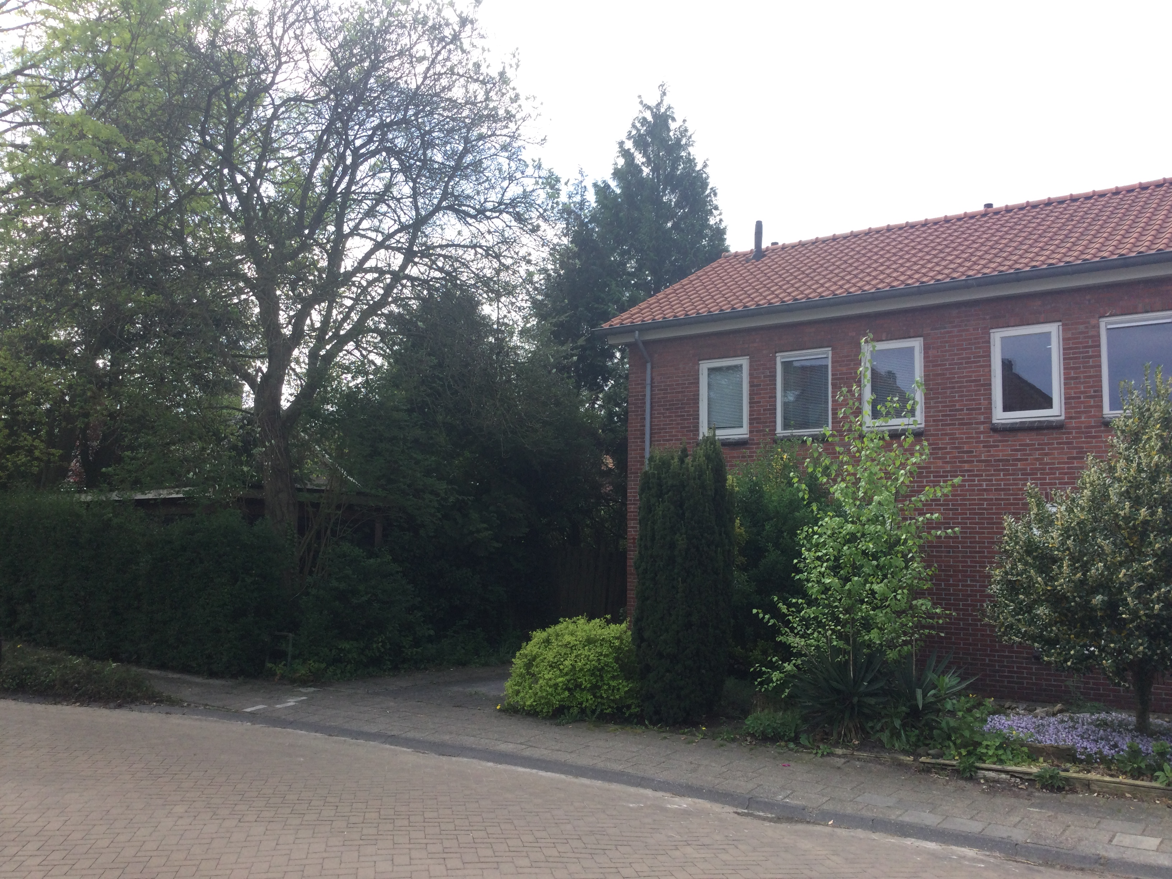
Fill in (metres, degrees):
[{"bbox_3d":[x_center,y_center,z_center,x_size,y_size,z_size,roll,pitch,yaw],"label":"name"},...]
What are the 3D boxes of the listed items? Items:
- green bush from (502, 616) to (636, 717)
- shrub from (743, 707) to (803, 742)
[{"bbox_3d":[-0.090,2.631,12.189,1.680,1.080,1.450,-3,-7,34],"label":"green bush"},{"bbox_3d":[1.915,2.904,10.726,0.600,0.300,0.500,-3,-7,34],"label":"shrub"}]

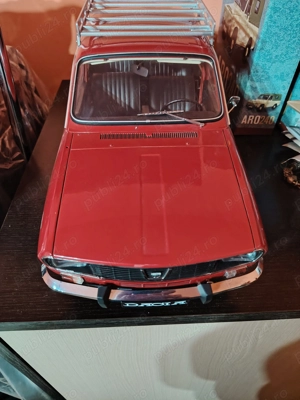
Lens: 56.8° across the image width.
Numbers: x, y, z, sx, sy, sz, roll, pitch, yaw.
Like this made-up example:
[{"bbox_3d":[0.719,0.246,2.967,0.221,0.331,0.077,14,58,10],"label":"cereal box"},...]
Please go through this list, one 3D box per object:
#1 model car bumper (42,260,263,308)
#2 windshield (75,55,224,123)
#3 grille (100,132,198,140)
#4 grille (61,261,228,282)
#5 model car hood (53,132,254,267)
[{"bbox_3d":[0.004,0.068,0.247,0.201,0.022,0.048,-1,48,-1],"label":"model car bumper"},{"bbox_3d":[-0.002,-0.123,0.310,0.172,0.013,0.078,-1,90,-1],"label":"windshield"},{"bbox_3d":[0.000,-0.067,0.290,0.102,0.003,0.011,-1,54,-1],"label":"grille"},{"bbox_3d":[0.001,0.057,0.226,0.125,0.021,0.015,-1,48,-1],"label":"grille"},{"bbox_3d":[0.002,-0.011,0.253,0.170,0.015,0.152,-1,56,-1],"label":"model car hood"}]

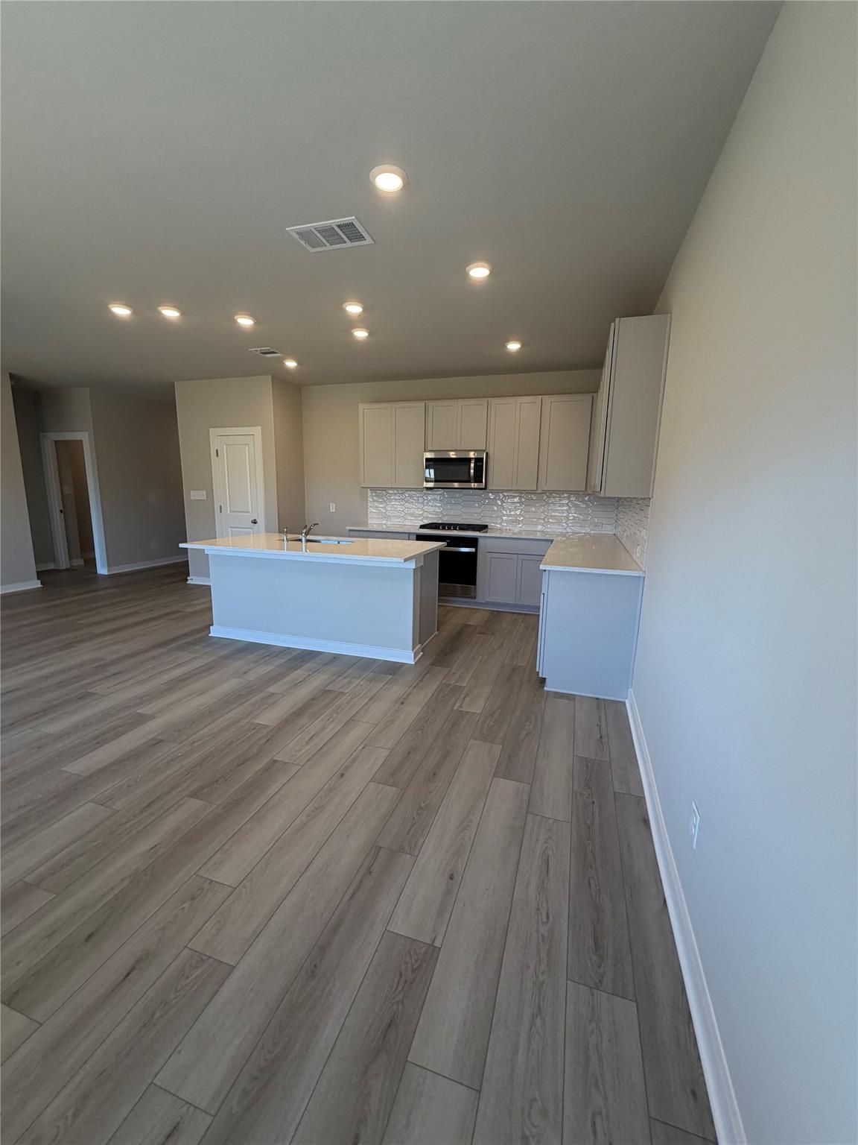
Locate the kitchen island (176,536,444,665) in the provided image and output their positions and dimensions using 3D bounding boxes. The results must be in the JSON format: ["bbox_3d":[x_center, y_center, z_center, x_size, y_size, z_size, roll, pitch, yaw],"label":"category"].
[{"bbox_3d":[-0.983,0.180,4.266,2.070,0.920,1.180,4,11,18],"label":"kitchen island"}]

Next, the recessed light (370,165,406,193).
[{"bbox_3d":[-0.174,-1.696,2.010,0.165,0.030,0.165,1,10,0],"label":"recessed light"}]

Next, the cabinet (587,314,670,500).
[{"bbox_3d":[1.613,-1.198,3.965,0.320,1.051,2.422,4,11,17],"label":"cabinet"}]

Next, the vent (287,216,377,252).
[{"bbox_3d":[-0.524,-1.808,2.493,0.400,0.022,0.250,4,11,17],"label":"vent"}]

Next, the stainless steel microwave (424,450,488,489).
[{"bbox_3d":[0.356,-1.232,5.663,0.757,0.440,0.398,4,11,17],"label":"stainless steel microwave"}]

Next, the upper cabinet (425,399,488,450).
[{"bbox_3d":[0.363,-1.765,5.607,0.767,0.580,0.325,4,11,18],"label":"upper cabinet"}]

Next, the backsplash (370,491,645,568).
[{"bbox_3d":[0.290,-0.567,4.652,3.170,0.463,2.560,4,11,18],"label":"backsplash"}]

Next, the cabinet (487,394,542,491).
[{"bbox_3d":[1.012,-1.481,5.449,0.601,1.051,0.320,4,11,17],"label":"cabinet"}]

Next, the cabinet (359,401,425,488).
[{"bbox_3d":[-0.422,-1.588,5.898,0.870,1.050,0.325,4,11,18],"label":"cabinet"}]

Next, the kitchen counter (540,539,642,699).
[{"bbox_3d":[1.470,0.198,4.393,0.654,0.912,2.591,4,11,17],"label":"kitchen counter"}]

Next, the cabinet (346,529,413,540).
[{"bbox_3d":[-0.526,-0.120,6.038,0.880,0.880,0.620,4,11,18],"label":"cabinet"}]

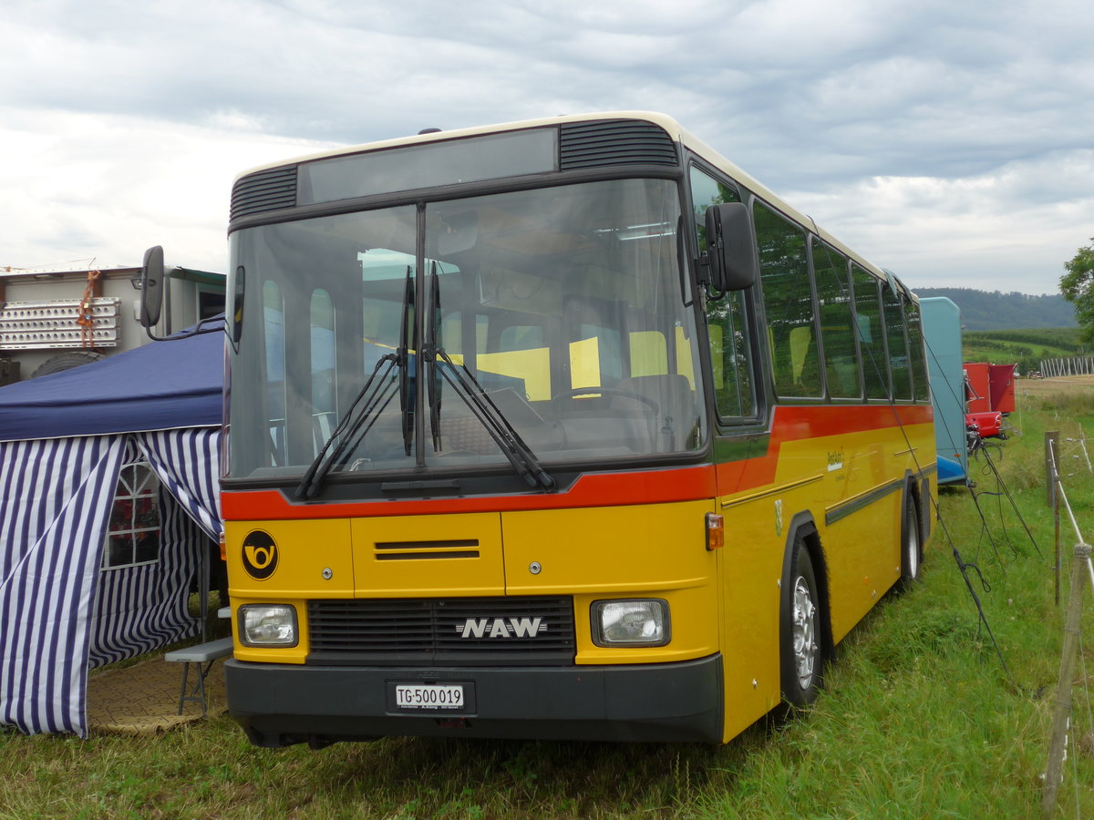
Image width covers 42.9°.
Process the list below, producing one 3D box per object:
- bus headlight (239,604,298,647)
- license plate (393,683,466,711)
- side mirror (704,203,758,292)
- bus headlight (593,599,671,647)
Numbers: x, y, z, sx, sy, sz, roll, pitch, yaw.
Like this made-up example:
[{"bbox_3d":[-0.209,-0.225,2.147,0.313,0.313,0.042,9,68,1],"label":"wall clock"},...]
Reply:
[{"bbox_3d":[-1.219,0.952,6.145,0.320,0.187,0.090,-4,-1,25],"label":"bus headlight"},{"bbox_3d":[-0.477,1.179,5.701,0.310,0.094,0.020,-4,-1,20],"label":"license plate"},{"bbox_3d":[0.763,-0.676,5.779,0.200,0.360,0.090,-3,-1,2],"label":"side mirror"},{"bbox_3d":[0.341,0.852,5.562,0.320,0.187,0.090,-4,-1,15],"label":"bus headlight"}]

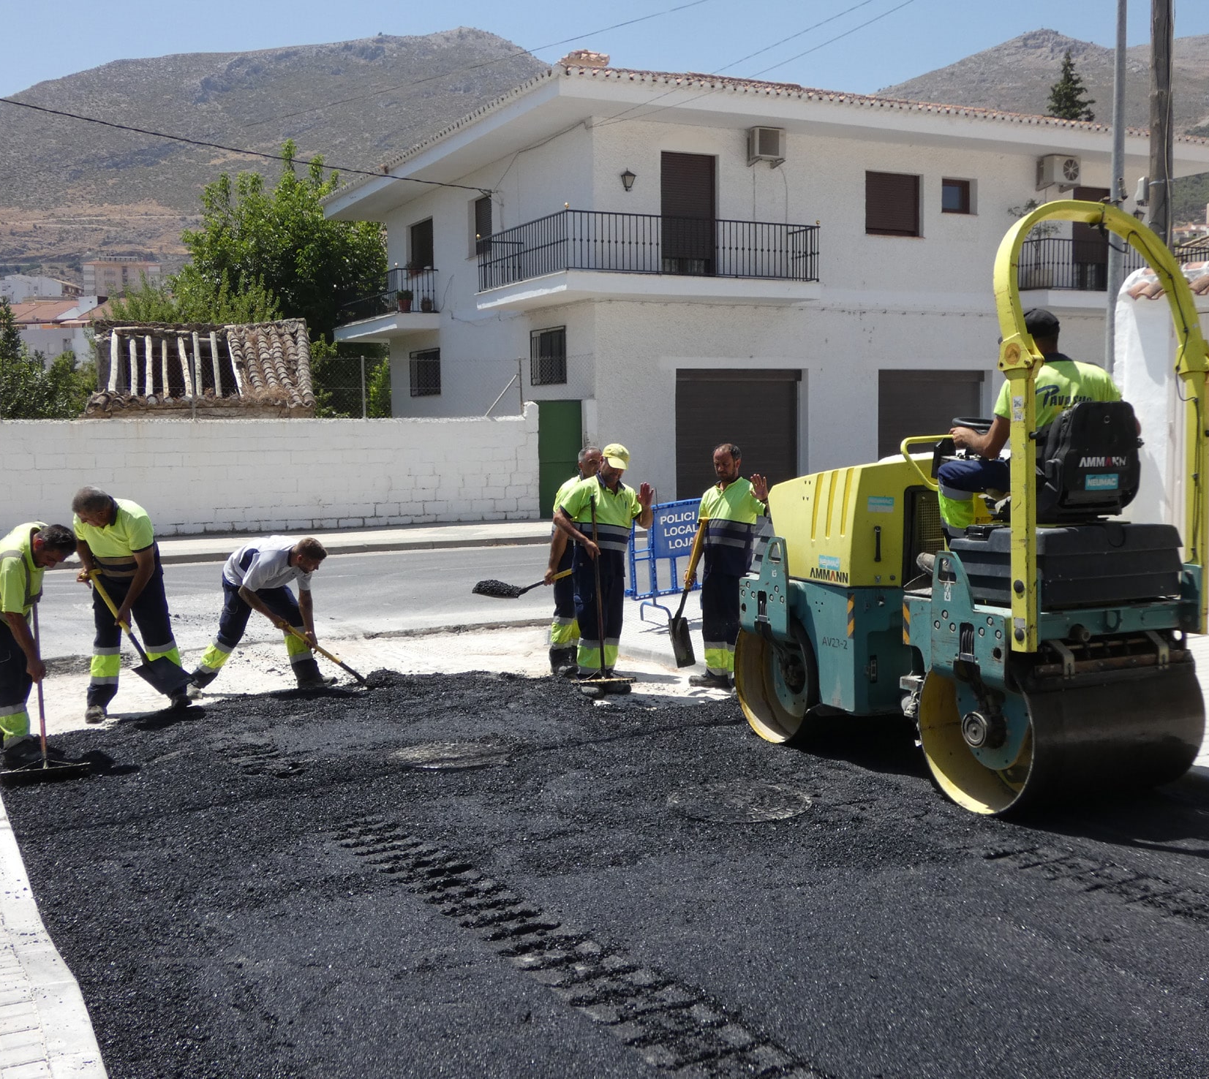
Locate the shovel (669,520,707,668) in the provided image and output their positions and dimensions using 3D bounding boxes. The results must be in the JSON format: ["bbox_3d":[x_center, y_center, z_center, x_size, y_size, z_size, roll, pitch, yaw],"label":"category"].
[{"bbox_3d":[0.625,0.388,9.602,0.220,1.070,0.160,7,5,-18],"label":"shovel"}]

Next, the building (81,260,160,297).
[{"bbox_3d":[-139.033,-73.456,401.010,23.000,16.000,13.000,-2,5,-17],"label":"building"}]

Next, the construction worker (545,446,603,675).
[{"bbox_3d":[-0.188,0.137,10.187,0.600,1.690,0.500,-3,5,-23],"label":"construction worker"}]

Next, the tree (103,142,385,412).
[{"bbox_3d":[-9.713,-6.004,37.612,7.800,9.700,7.000,-1,5,0],"label":"tree"}]

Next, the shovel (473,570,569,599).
[{"bbox_3d":[-0.470,0.258,10.172,1.020,0.180,0.270,-13,5,-2],"label":"shovel"}]

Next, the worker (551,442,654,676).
[{"bbox_3d":[-0.011,0.182,9.524,0.680,1.710,0.460,-2,5,-14],"label":"worker"}]

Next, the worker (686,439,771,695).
[{"bbox_3d":[0.845,0.168,9.681,0.640,1.690,0.460,0,5,13],"label":"worker"}]

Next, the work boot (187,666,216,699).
[{"bbox_3d":[-2.761,0.981,9.420,0.130,0.200,0.290,-4,6,-30],"label":"work boot"}]

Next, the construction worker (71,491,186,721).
[{"bbox_3d":[-3.114,0.370,8.995,0.660,1.500,0.540,-1,5,-3],"label":"construction worker"}]

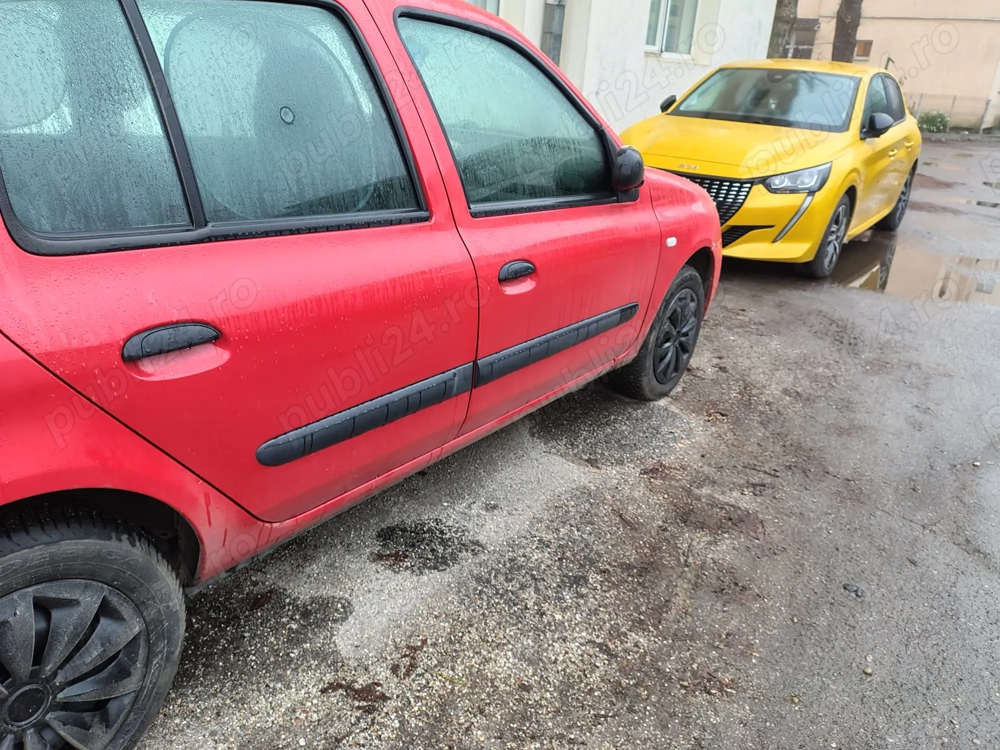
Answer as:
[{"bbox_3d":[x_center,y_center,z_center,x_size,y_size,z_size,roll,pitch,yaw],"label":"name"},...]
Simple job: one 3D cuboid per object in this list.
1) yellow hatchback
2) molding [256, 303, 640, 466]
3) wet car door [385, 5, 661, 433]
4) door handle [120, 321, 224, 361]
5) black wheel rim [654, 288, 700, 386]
[{"bbox_3d":[2.520,-1.942,6.430,1.790,1.440,4.050,18,27,34],"label":"yellow hatchback"},{"bbox_3d":[-0.007,-0.034,1.906,0.036,0.080,1.510,18,24,33],"label":"molding"},{"bbox_3d":[0.143,-0.461,2.123,0.250,1.020,1.170,18,26,33],"label":"wet car door"},{"bbox_3d":[-0.517,-0.053,1.144,0.035,0.050,0.165,18,26,33],"label":"door handle"},{"bbox_3d":[0.711,-0.162,3.010,0.090,0.395,0.395,18,26,33],"label":"black wheel rim"}]

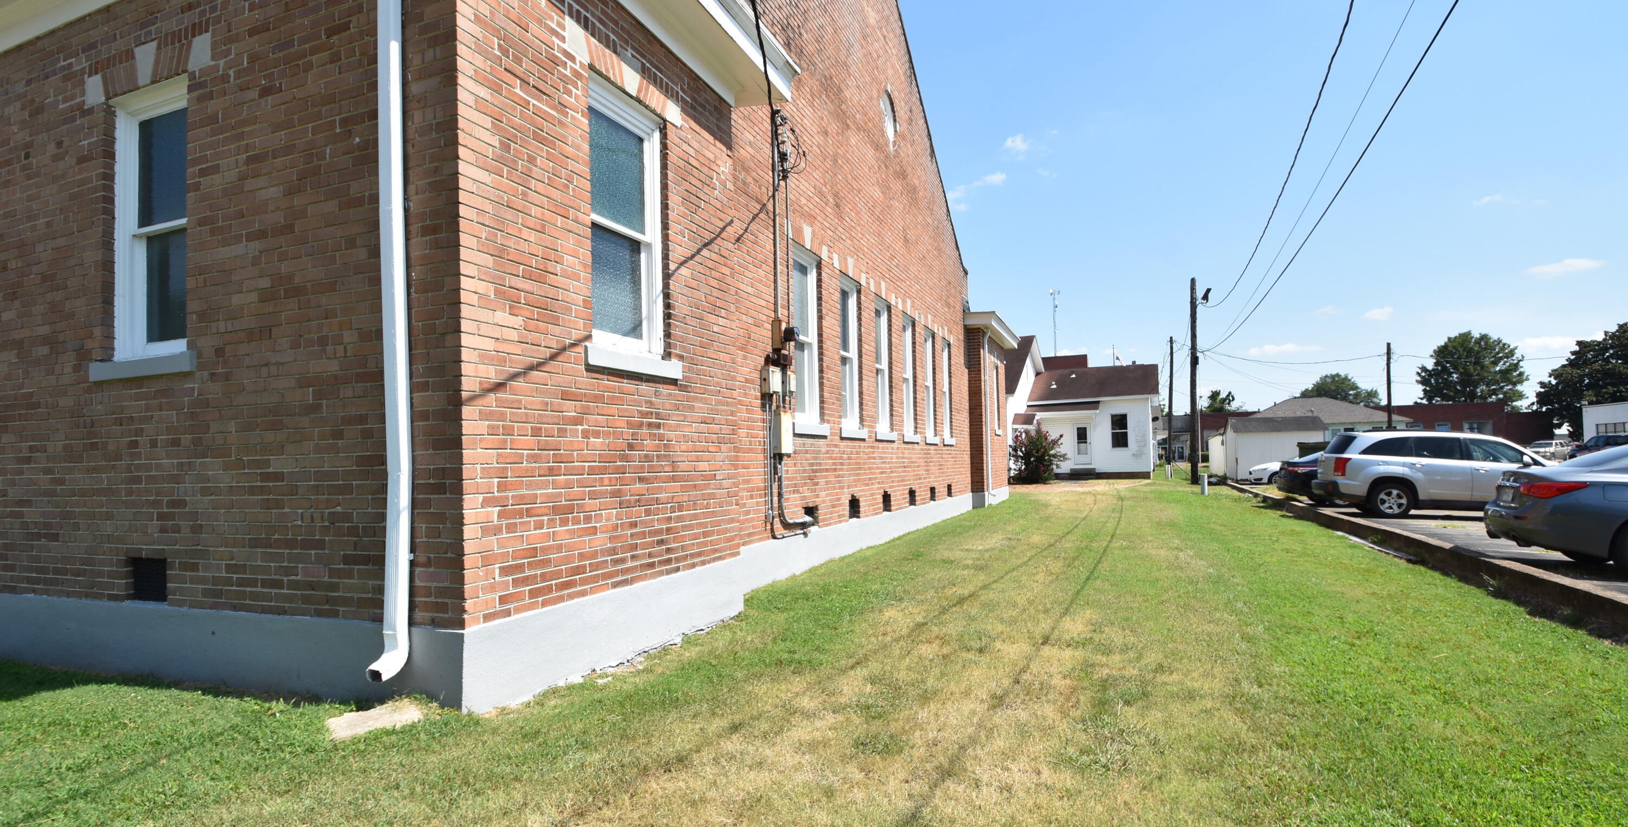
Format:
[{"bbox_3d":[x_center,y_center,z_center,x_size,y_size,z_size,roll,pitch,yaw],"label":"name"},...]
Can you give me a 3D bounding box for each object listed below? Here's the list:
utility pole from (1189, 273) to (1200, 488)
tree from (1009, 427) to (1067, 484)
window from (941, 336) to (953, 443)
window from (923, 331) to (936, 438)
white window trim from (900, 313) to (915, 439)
[{"bbox_3d":[15.515,-1.270,29.500,0.280,8.450,0.280,-1,-2,23],"label":"utility pole"},{"bbox_3d":[9.682,1.827,31.300,2.600,2.500,2.400,-3,-3,23],"label":"tree"},{"bbox_3d":[2.675,-0.480,14.944,0.140,2.000,0.820,-3,-3,23],"label":"window"},{"bbox_3d":[2.107,-0.557,13.601,0.140,2.000,0.820,-3,-3,23],"label":"window"},{"bbox_3d":[1.551,-0.634,12.286,0.140,2.000,0.820,-3,-3,23],"label":"white window trim"}]

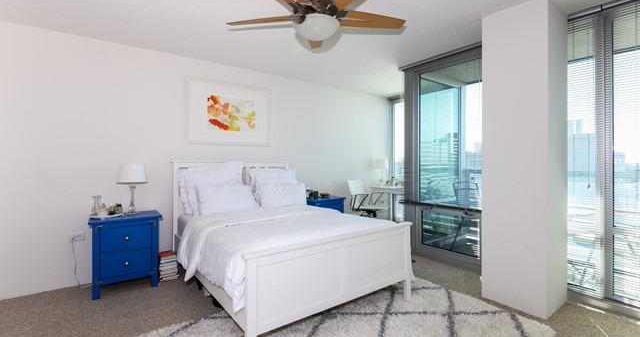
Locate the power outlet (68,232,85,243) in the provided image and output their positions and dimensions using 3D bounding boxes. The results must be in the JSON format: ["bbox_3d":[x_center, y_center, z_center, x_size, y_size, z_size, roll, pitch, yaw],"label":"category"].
[{"bbox_3d":[-2.310,0.659,2.702,0.116,0.072,0.012,0,1,-36],"label":"power outlet"}]

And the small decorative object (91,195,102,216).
[{"bbox_3d":[-2.104,0.352,2.678,0.090,0.186,0.070,0,1,-36],"label":"small decorative object"}]

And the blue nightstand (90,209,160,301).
[{"bbox_3d":[-1.834,0.785,2.704,0.549,0.671,0.391,0,1,-36],"label":"blue nightstand"}]

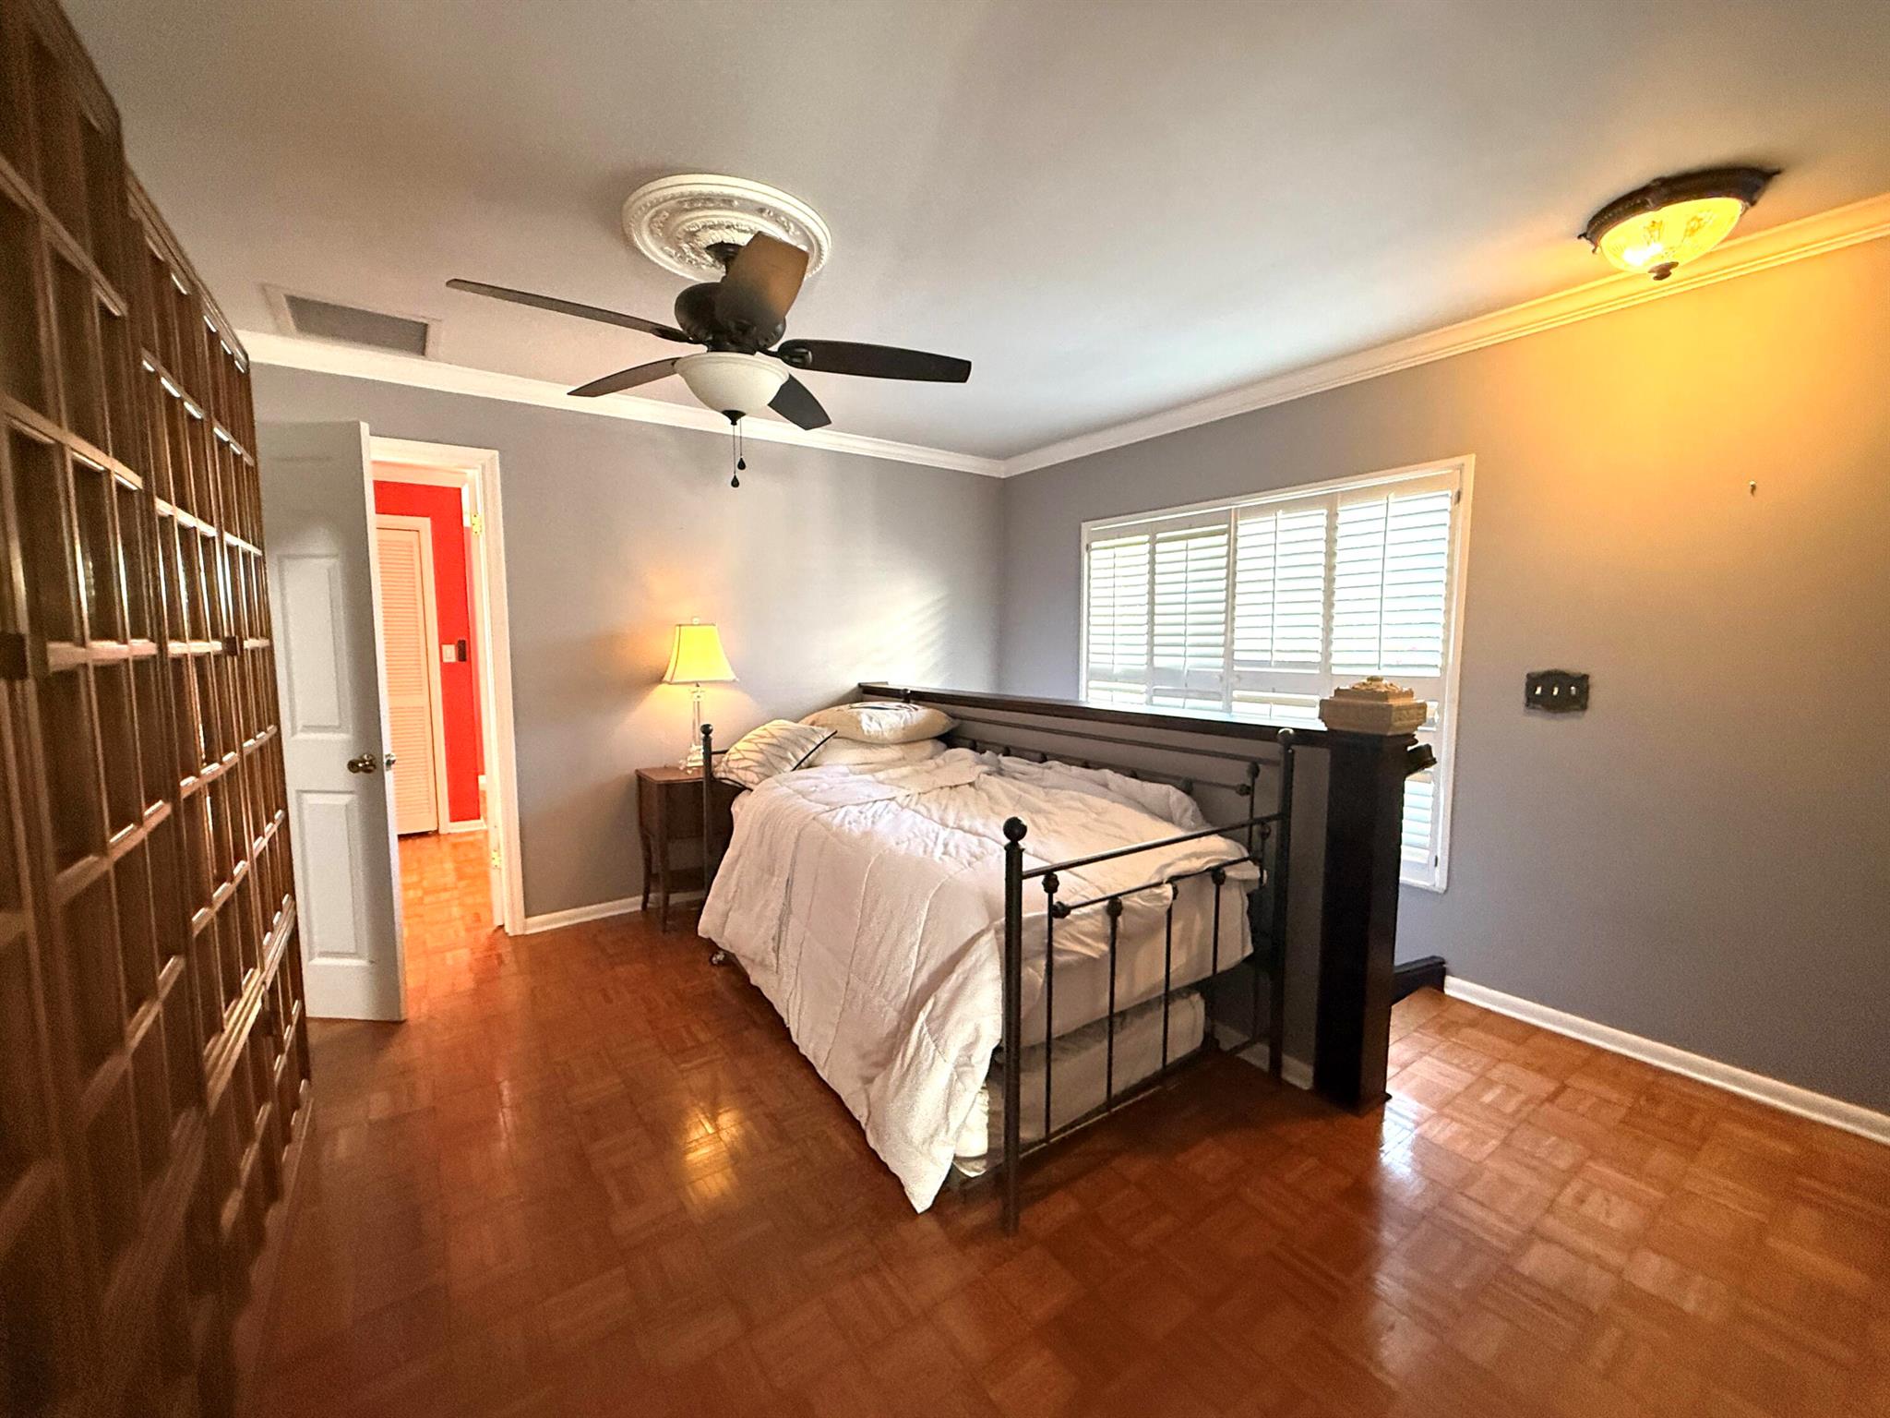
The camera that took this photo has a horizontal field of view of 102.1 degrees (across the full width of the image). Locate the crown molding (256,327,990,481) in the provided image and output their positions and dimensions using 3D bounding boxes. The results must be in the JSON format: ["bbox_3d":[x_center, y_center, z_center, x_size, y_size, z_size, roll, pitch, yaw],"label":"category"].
[{"bbox_3d":[-1.091,-1.394,3.756,3.610,0.090,0.085,-4,6,-35],"label":"crown molding"}]

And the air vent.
[{"bbox_3d":[-2.064,-1.334,2.708,0.420,0.022,0.420,-4,6,-35],"label":"air vent"}]

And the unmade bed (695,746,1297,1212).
[{"bbox_3d":[-0.061,0.645,2.669,1.130,0.830,1.780,-4,6,-35],"label":"unmade bed"}]

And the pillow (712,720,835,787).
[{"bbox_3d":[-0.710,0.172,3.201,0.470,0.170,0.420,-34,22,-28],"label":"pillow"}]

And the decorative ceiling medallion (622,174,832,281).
[{"bbox_3d":[-0.589,-1.270,2.109,0.575,0.045,0.575,0,5,0],"label":"decorative ceiling medallion"}]

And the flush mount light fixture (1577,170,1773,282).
[{"bbox_3d":[1.811,-1.177,1.911,0.360,0.200,0.360,-4,6,-35],"label":"flush mount light fixture"}]

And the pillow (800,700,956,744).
[{"bbox_3d":[-0.301,0.058,3.514,0.650,0.170,0.420,-4,6,-35],"label":"pillow"}]

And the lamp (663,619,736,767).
[{"bbox_3d":[-1.167,-0.064,3.644,0.290,0.730,0.220,-4,6,-35],"label":"lamp"}]

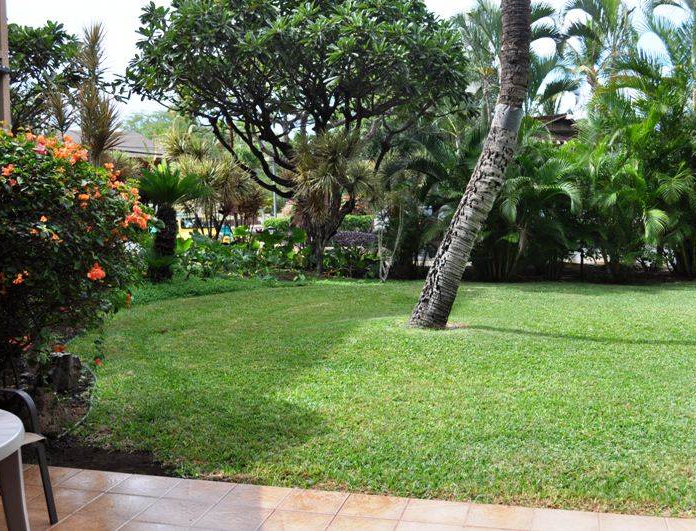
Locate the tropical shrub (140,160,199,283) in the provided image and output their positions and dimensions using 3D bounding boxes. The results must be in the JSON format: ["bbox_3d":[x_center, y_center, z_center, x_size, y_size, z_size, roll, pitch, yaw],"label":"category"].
[{"bbox_3d":[-3.049,-0.711,14.295,1.120,2.000,1.120,0,5,0],"label":"tropical shrub"}]

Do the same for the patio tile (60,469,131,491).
[{"bbox_3d":[-1.375,1.181,4.698,0.306,0.015,0.278,1,6,14],"label":"patio tile"}]

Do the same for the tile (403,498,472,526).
[{"bbox_3d":[0.432,1.219,4.247,0.305,0.015,0.293,1,5,14],"label":"tile"}]

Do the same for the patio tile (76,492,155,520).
[{"bbox_3d":[-1.145,1.210,4.323,0.305,0.015,0.305,1,5,14],"label":"patio tile"}]

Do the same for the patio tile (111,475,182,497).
[{"bbox_3d":[-1.072,1.183,4.617,0.305,0.015,0.293,1,5,14],"label":"patio tile"}]

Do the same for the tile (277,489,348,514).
[{"bbox_3d":[-0.173,1.202,4.391,0.306,0.015,0.278,1,6,14],"label":"tile"}]

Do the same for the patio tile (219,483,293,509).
[{"bbox_3d":[-0.474,1.197,4.467,0.306,0.015,0.278,1,6,14],"label":"patio tile"}]

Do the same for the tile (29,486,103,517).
[{"bbox_3d":[-1.446,1.203,4.397,0.305,0.015,0.305,1,5,14],"label":"tile"}]

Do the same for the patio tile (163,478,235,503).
[{"bbox_3d":[-0.771,1.191,4.543,0.305,0.015,0.293,1,5,14],"label":"patio tile"}]

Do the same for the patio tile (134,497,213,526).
[{"bbox_3d":[-0.848,1.220,4.259,0.306,0.015,0.306,1,6,14],"label":"patio tile"}]

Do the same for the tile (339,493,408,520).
[{"bbox_3d":[0.131,1.212,4.321,0.305,0.015,0.293,1,5,14],"label":"tile"}]

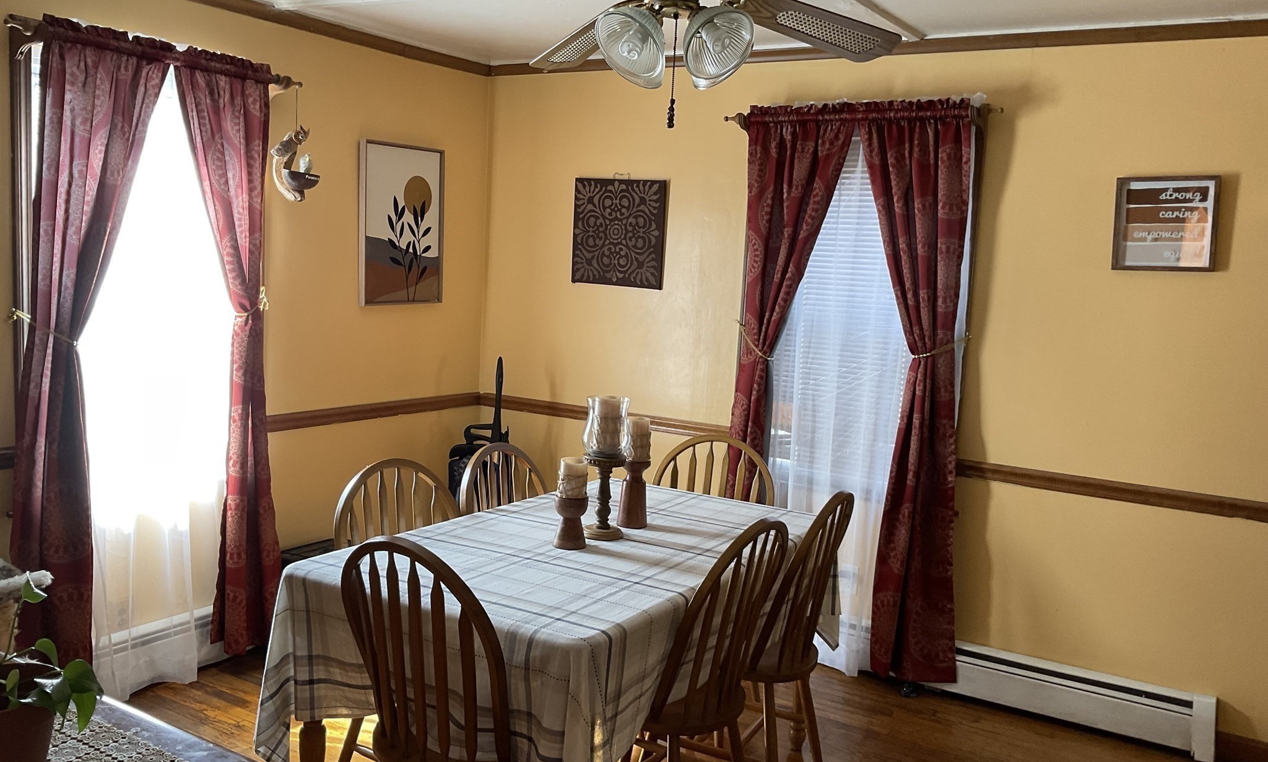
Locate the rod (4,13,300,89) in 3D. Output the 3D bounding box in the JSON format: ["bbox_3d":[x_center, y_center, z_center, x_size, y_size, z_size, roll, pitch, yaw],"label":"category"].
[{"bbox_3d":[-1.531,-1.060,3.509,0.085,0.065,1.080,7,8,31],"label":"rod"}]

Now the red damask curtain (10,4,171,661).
[{"bbox_3d":[-1.707,-0.042,3.380,0.155,2.100,0.530,7,8,31],"label":"red damask curtain"}]

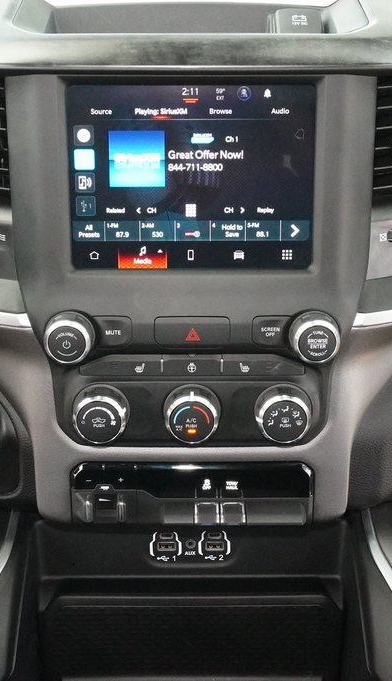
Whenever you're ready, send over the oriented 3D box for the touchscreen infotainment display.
[{"bbox_3d":[-0.003,-0.114,0.724,0.172,0.130,0.012,0,15,0],"label":"touchscreen infotainment display"}]

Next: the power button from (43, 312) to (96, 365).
[{"bbox_3d":[-0.091,0.000,0.732,0.037,0.037,0.019,0,18,0],"label":"power button"}]

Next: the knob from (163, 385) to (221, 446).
[{"bbox_3d":[-0.003,0.056,0.752,0.043,0.043,0.019,0,18,0],"label":"knob"}]

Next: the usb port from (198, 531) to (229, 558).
[{"bbox_3d":[0.014,0.156,0.787,0.025,0.020,0.010,0,5,0],"label":"usb port"}]

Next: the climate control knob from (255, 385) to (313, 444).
[{"bbox_3d":[0.065,0.056,0.752,0.043,0.043,0.019,0,18,0],"label":"climate control knob"}]

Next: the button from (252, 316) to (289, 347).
[{"bbox_3d":[0.054,-0.006,0.737,0.027,0.023,0.008,0,18,0],"label":"button"}]

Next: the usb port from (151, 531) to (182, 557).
[{"bbox_3d":[-0.024,0.161,0.803,0.024,0.022,0.012,0,19,0],"label":"usb port"}]

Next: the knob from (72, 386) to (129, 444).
[{"bbox_3d":[-0.070,0.056,0.750,0.043,0.043,0.021,0,15,0],"label":"knob"}]

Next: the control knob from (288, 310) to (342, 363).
[{"bbox_3d":[0.087,0.000,0.736,0.037,0.037,0.021,0,15,0],"label":"control knob"}]

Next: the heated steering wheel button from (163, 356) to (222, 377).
[{"bbox_3d":[-0.003,0.019,0.747,0.043,0.015,0.010,0,15,0],"label":"heated steering wheel button"}]

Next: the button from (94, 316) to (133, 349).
[{"bbox_3d":[-0.061,-0.006,0.747,0.029,0.025,0.010,0,15,0],"label":"button"}]

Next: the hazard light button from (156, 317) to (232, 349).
[{"bbox_3d":[-0.003,-0.006,0.747,0.055,0.025,0.010,0,15,0],"label":"hazard light button"}]

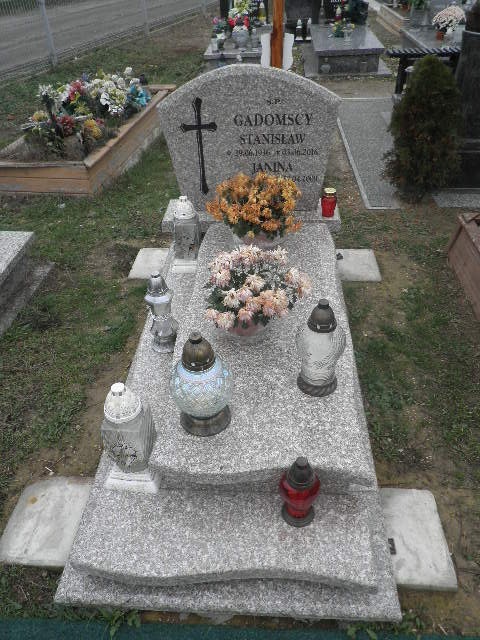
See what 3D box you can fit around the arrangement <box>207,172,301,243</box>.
[{"bbox_3d":[0.071,-0.537,2.441,0.440,0.310,0.400,1,38,4],"label":"arrangement"}]

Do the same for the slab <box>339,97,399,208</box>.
[{"bbox_3d":[1.028,-1.404,3.953,0.380,0.040,2.416,1,39,4],"label":"slab"}]

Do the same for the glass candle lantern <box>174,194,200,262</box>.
[{"bbox_3d":[-0.255,-0.401,2.289,0.117,0.362,0.117,1,39,4],"label":"glass candle lantern"}]

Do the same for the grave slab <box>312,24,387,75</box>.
[{"bbox_3d":[1.270,-3.414,6.266,0.920,0.300,1.962,1,39,4],"label":"grave slab"}]

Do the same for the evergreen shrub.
[{"bbox_3d":[1.120,-1.166,3.034,0.450,0.784,0.450,1,39,4],"label":"evergreen shrub"}]

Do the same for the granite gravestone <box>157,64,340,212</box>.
[{"bbox_3d":[0.045,-0.911,2.575,0.889,0.720,0.085,1,38,4],"label":"granite gravestone"}]

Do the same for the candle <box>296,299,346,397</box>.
[{"bbox_3d":[0.259,0.079,1.609,0.162,0.340,0.162,1,38,4],"label":"candle"}]

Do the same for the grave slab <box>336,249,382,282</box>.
[{"bbox_3d":[0.581,-0.264,2.512,0.206,0.045,0.305,1,38,4],"label":"grave slab"}]

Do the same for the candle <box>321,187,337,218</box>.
[{"bbox_3d":[0.452,-0.596,2.524,0.077,0.131,0.077,1,39,4],"label":"candle"}]

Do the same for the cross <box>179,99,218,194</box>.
[{"bbox_3d":[-0.202,-0.876,2.561,0.184,0.496,0.015,1,38,4],"label":"cross"}]

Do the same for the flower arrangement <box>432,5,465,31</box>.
[{"bbox_3d":[2.475,-3.577,5.912,0.400,0.300,0.380,1,38,4],"label":"flower arrangement"}]

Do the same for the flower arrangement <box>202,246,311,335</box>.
[{"bbox_3d":[0.066,-0.106,1.881,0.390,0.310,0.370,1,38,4],"label":"flower arrangement"}]

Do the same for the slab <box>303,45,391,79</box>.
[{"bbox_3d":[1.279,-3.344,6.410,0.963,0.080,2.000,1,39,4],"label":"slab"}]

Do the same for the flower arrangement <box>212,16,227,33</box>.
[{"bbox_3d":[-0.243,-3.504,5.919,0.175,0.200,0.170,1,38,4],"label":"flower arrangement"}]

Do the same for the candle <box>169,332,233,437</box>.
[{"bbox_3d":[-0.108,0.171,1.426,0.176,0.345,0.176,1,39,4],"label":"candle"}]

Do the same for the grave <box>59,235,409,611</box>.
[{"bbox_3d":[0.022,0.103,1.976,0.854,0.145,1.940,1,38,4],"label":"grave"}]

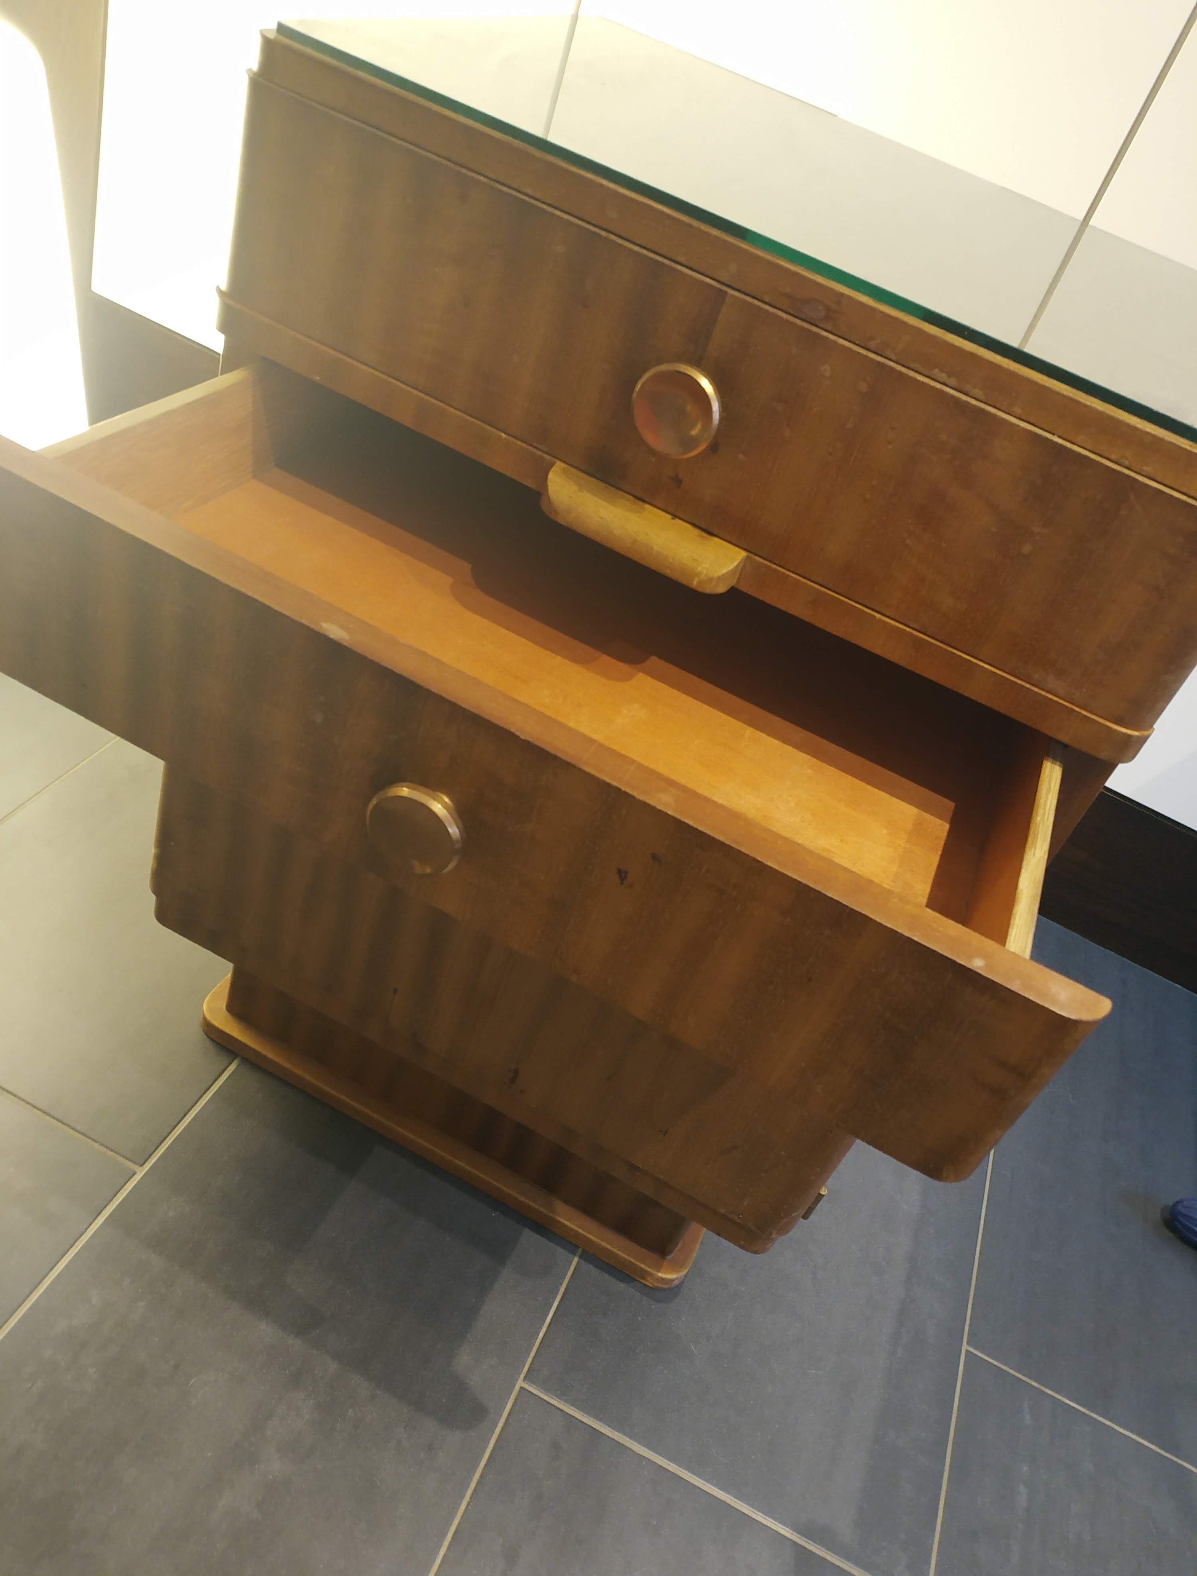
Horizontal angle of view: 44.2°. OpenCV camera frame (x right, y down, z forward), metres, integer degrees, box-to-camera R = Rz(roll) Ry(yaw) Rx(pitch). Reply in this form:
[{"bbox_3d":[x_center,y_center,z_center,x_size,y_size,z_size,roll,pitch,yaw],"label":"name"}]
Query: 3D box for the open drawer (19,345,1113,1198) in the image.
[{"bbox_3d":[-0.016,-0.056,0.771,0.578,0.112,0.310,27,36,8],"label":"open drawer"}]

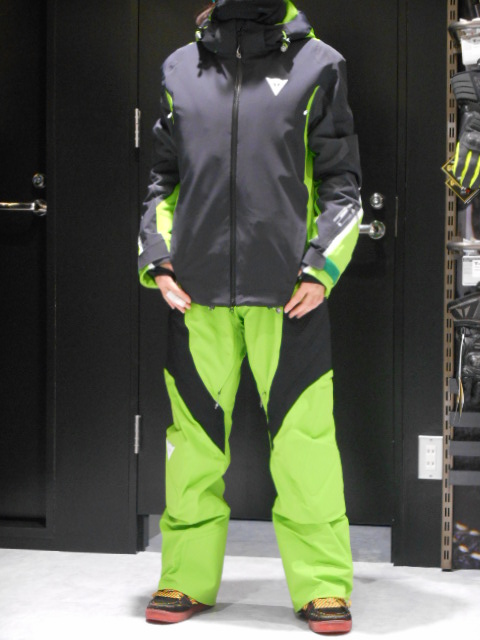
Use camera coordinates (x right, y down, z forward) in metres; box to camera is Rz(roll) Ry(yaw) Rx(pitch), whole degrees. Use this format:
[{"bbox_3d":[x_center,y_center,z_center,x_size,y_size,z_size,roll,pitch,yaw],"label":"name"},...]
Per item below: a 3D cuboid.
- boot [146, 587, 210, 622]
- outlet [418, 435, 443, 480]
[{"bbox_3d":[-0.138,0.643,3.553,0.103,0.115,0.280,1,2,26],"label":"boot"},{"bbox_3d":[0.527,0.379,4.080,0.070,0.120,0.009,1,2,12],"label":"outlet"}]

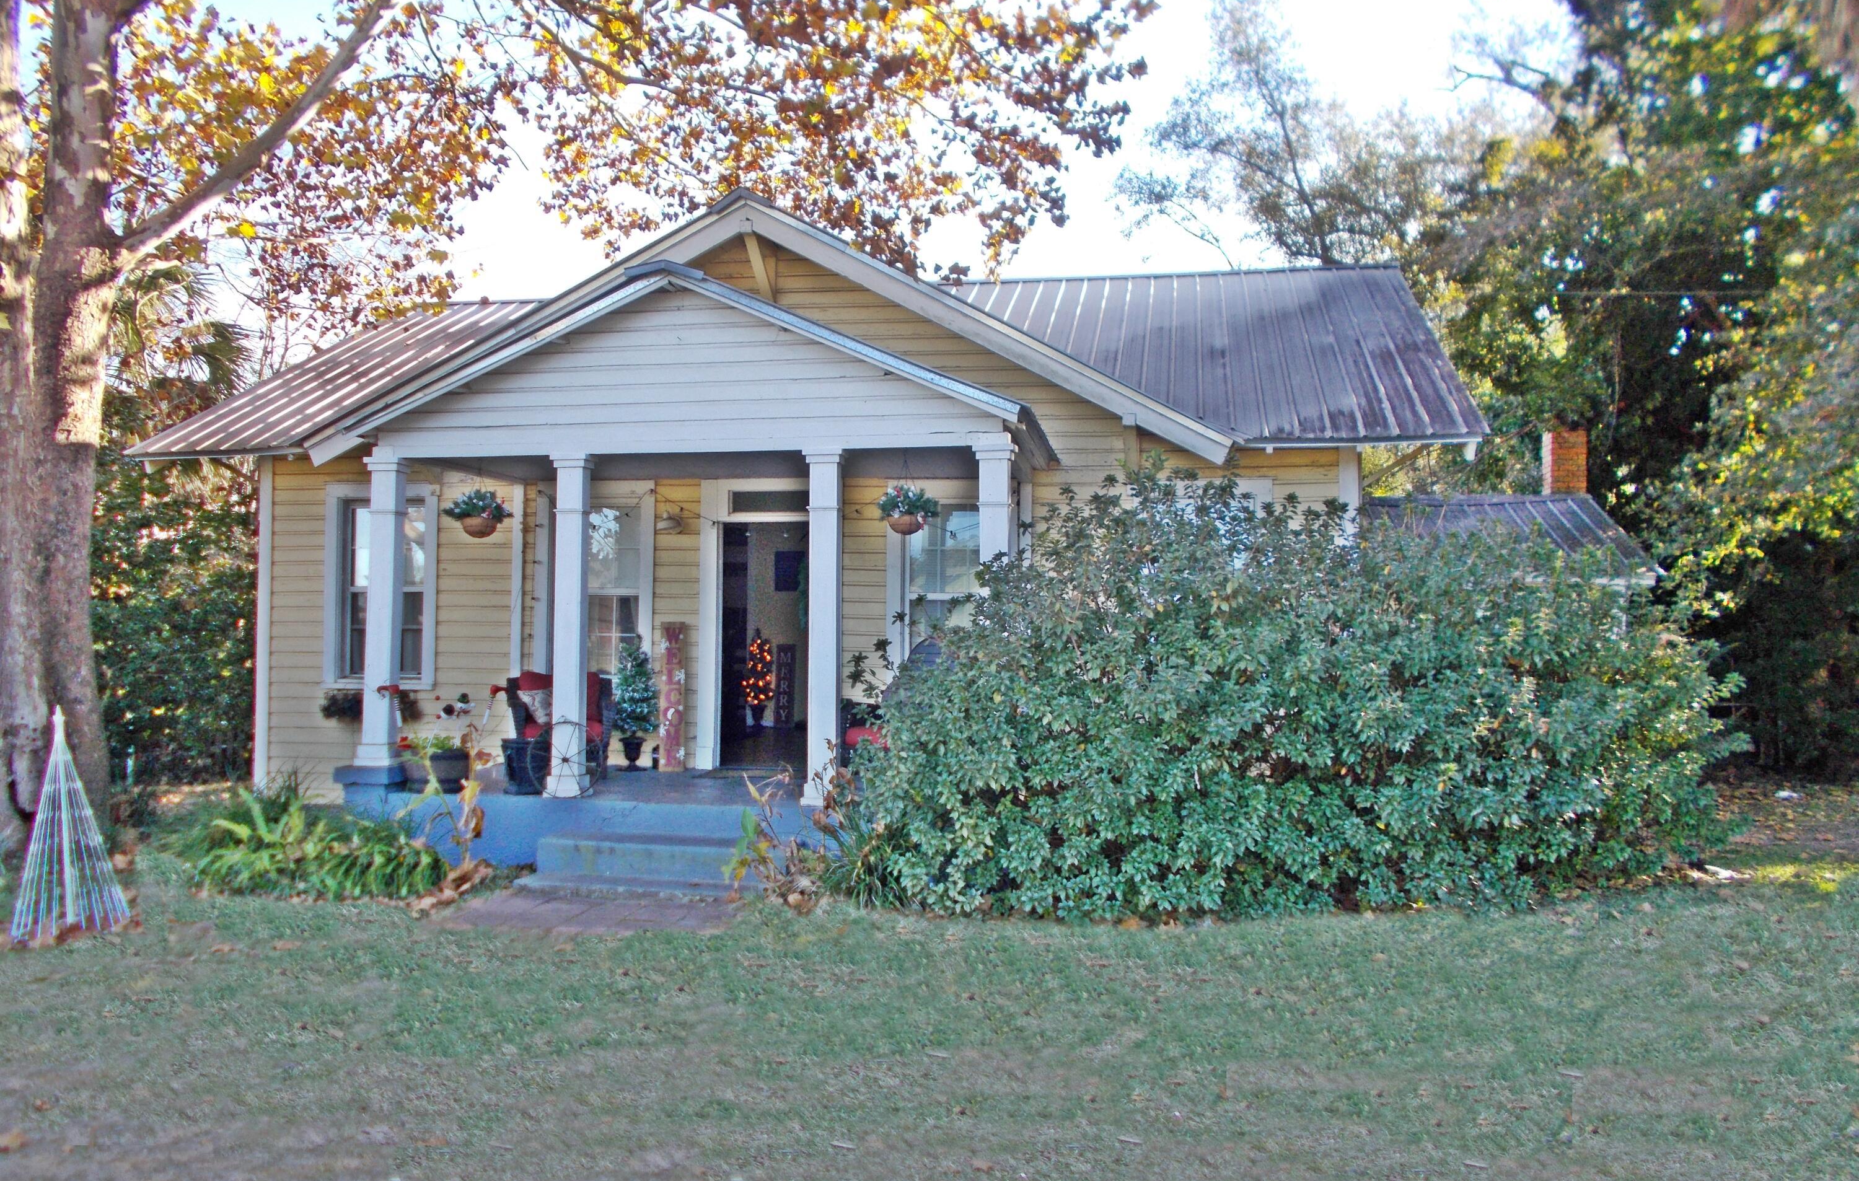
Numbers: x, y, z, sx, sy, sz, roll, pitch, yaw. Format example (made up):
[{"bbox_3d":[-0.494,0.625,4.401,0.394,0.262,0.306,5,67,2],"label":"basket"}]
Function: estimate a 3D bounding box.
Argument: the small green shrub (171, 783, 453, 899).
[{"bbox_3d":[-4.097,1.590,9.168,1.800,0.600,1.200,0,-1,11],"label":"small green shrub"}]

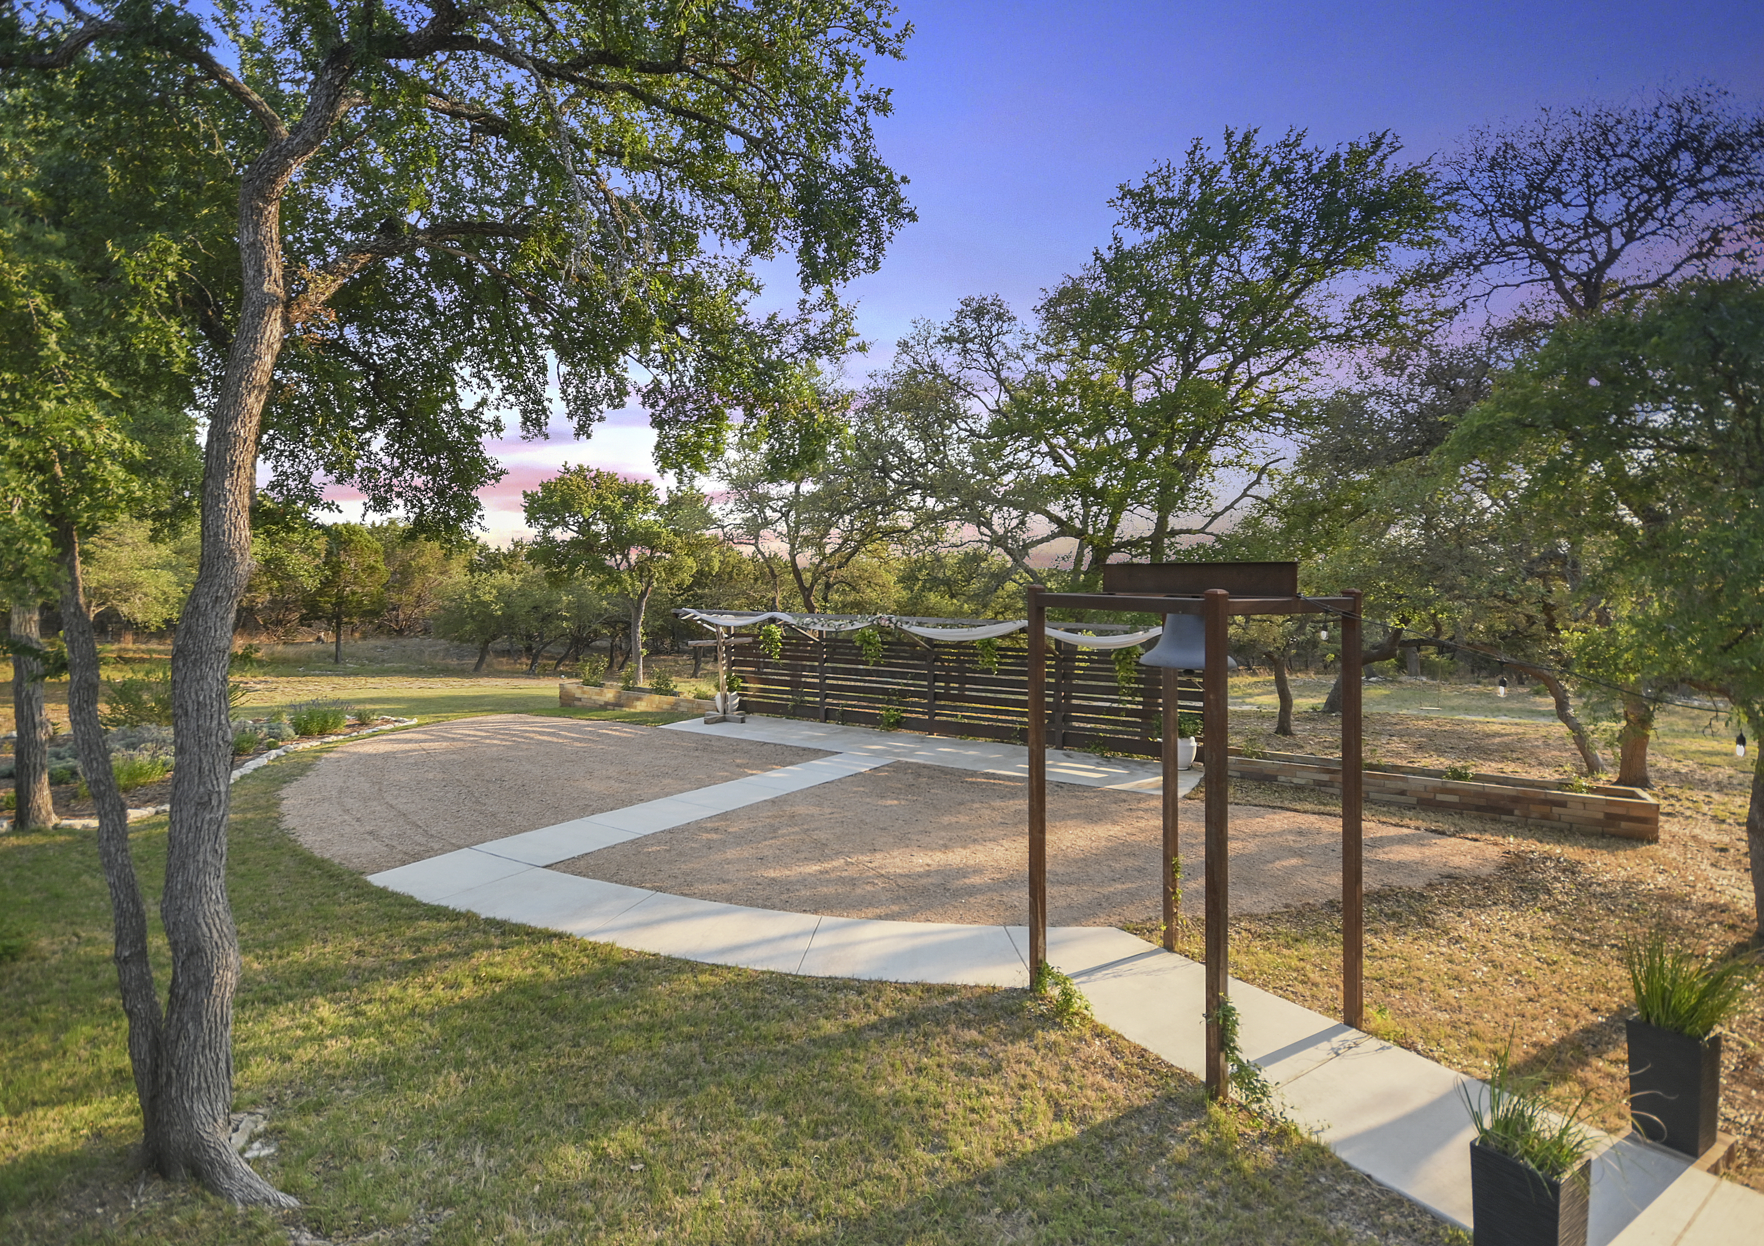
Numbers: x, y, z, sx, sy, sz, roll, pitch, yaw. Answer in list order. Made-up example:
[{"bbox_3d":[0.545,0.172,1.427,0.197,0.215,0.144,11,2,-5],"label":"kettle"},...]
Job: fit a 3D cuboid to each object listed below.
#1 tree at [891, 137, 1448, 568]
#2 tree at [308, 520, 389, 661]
[{"bbox_3d":[5.400,-3.200,15.000,9.500,10.700,8.300,1,3,20],"label":"tree"},{"bbox_3d":[-19.200,-1.000,28.000,2.600,5.100,2.600,-2,3,-34],"label":"tree"}]

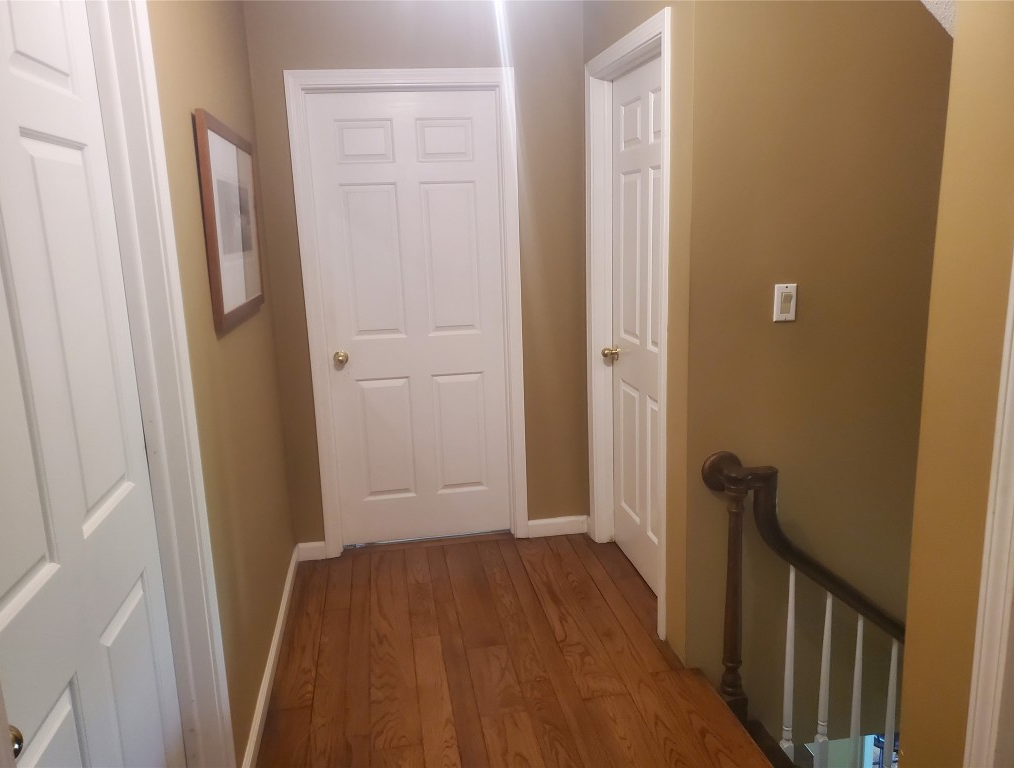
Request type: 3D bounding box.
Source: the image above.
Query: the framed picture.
[{"bbox_3d":[-0.863,-0.510,2.460,0.022,0.583,0.851,-2,12,-9],"label":"framed picture"}]

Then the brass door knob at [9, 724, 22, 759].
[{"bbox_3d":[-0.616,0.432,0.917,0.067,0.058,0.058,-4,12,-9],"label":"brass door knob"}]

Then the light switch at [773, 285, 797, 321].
[{"bbox_3d":[0.862,-0.250,2.373,0.071,0.114,0.012,-4,12,-9],"label":"light switch"}]

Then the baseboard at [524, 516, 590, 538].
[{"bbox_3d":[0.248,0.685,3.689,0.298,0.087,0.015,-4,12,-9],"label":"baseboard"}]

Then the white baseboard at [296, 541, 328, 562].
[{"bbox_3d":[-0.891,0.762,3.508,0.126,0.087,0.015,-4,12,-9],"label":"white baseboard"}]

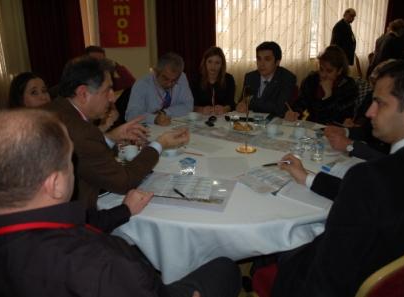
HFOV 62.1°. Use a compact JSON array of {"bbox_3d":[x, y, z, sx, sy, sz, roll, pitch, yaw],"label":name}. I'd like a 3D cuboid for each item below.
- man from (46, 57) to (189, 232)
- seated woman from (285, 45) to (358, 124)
[{"bbox_3d":[-0.499,0.243,1.499,0.800,1.260,0.580,-11,20,-31],"label":"man"},{"bbox_3d":[0.830,-0.069,2.462,0.760,1.270,0.540,-16,23,-41],"label":"seated woman"}]

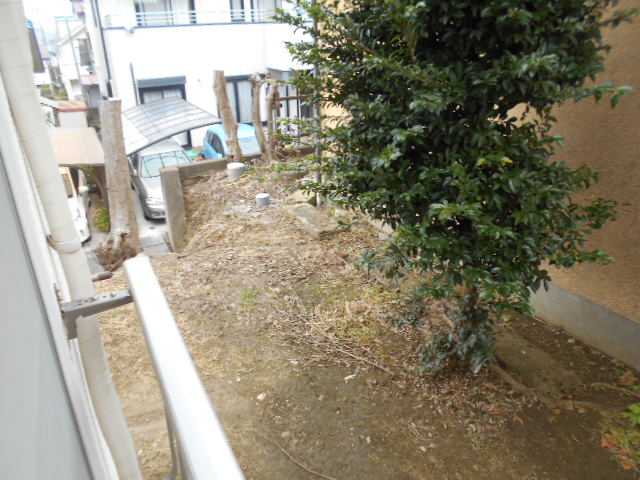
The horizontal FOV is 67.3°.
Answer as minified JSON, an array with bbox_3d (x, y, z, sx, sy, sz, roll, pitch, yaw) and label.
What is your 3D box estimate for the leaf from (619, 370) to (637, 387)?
[{"bbox_3d":[2.667,1.205,4.169,0.140,0.040,0.140,19,32,35],"label":"leaf"}]

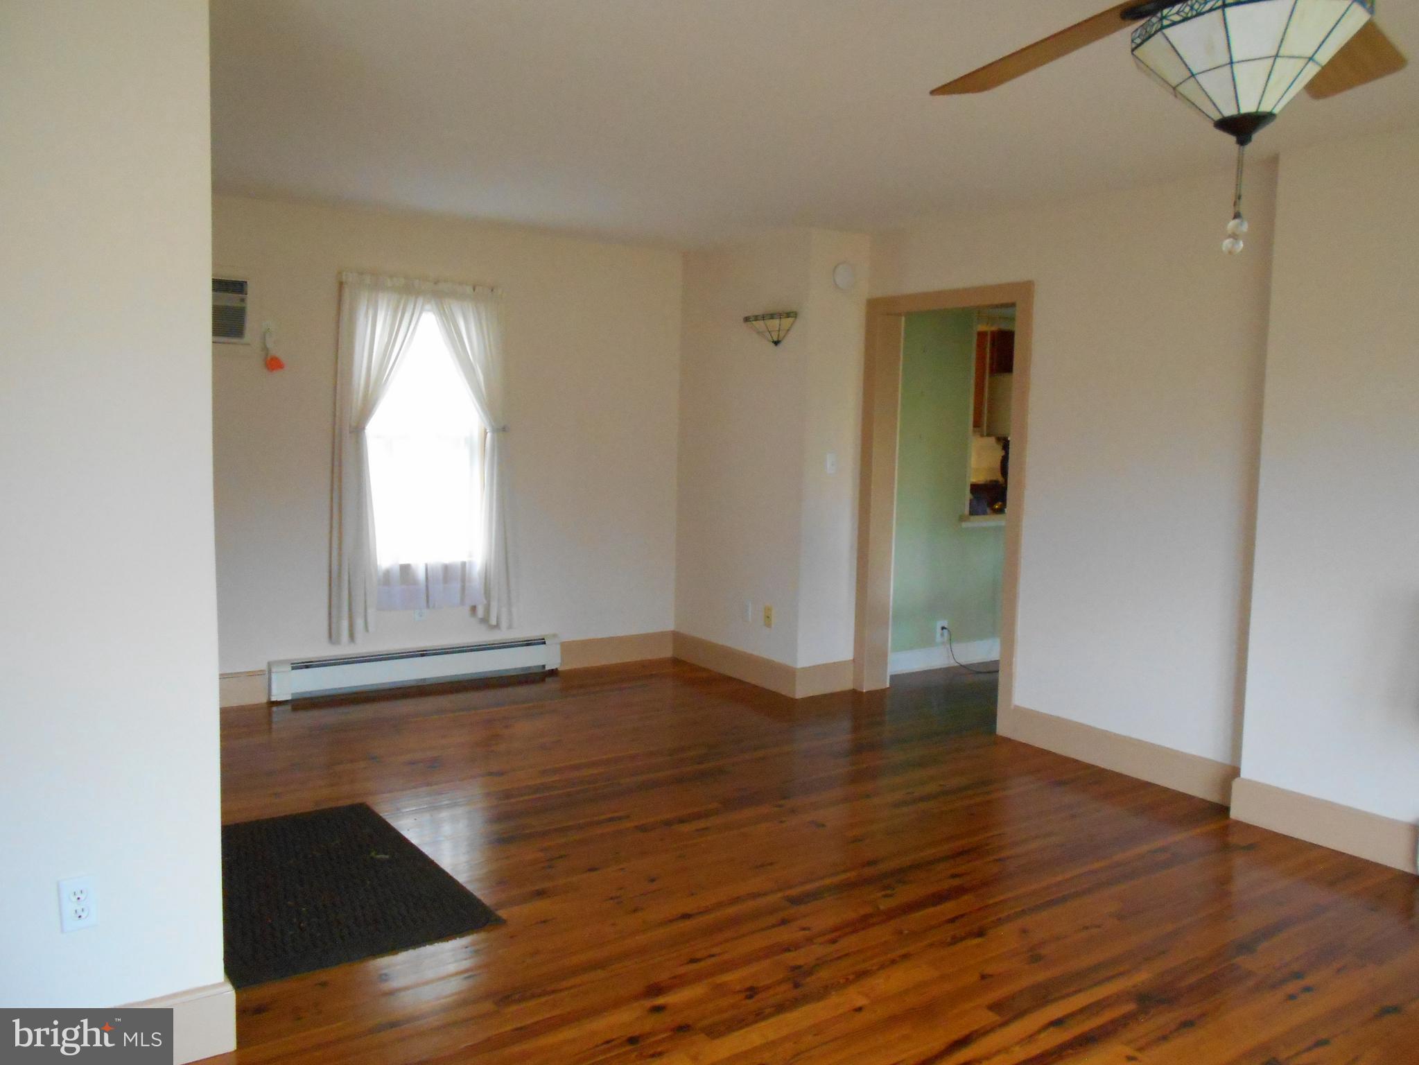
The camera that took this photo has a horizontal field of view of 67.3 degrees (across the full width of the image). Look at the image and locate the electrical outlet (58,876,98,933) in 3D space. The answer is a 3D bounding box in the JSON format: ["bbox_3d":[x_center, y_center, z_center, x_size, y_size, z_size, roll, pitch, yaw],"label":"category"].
[{"bbox_3d":[-1.286,0.757,2.173,0.073,0.114,0.007,-2,6,-35],"label":"electrical outlet"}]

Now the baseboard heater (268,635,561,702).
[{"bbox_3d":[-1.561,0.726,5.840,1.611,0.201,0.075,-2,6,-35],"label":"baseboard heater"}]

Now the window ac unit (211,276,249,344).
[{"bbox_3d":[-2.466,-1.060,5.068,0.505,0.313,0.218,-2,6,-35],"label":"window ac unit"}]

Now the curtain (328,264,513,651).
[{"bbox_3d":[-1.526,-0.384,5.724,0.983,1.895,0.164,-2,6,-35],"label":"curtain"}]

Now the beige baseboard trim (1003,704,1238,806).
[{"bbox_3d":[1.713,0.944,4.644,0.027,0.164,1.167,-2,6,-35],"label":"beige baseboard trim"}]

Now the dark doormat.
[{"bbox_3d":[-1.296,1.064,3.242,0.908,0.010,1.181,-2,6,-35],"label":"dark doormat"}]

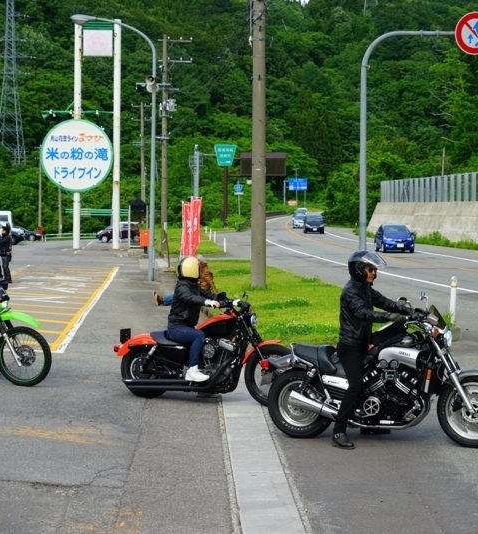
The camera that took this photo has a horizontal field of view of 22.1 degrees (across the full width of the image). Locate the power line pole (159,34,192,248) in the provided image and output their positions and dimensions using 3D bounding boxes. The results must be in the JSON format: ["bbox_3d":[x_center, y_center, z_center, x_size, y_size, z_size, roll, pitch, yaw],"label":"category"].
[{"bbox_3d":[-3.640,-7.041,69.000,1.950,12.160,0.700,0,2,3],"label":"power line pole"}]

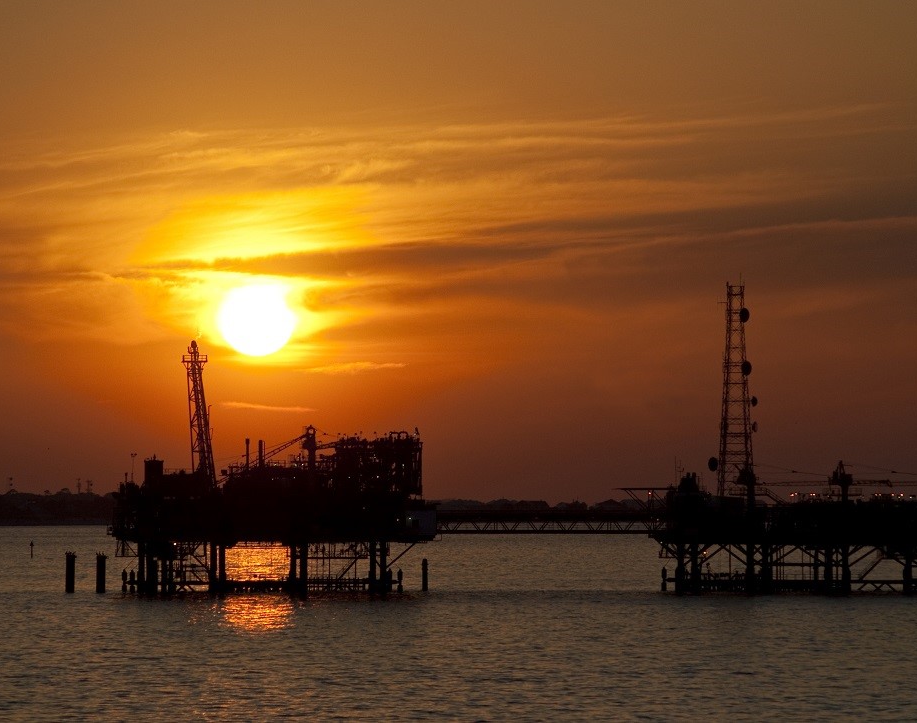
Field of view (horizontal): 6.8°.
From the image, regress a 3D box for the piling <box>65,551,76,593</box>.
[{"bbox_3d":[-67.630,36.760,1342.000,1.650,6.900,1.650,0,-1,-9],"label":"piling"}]

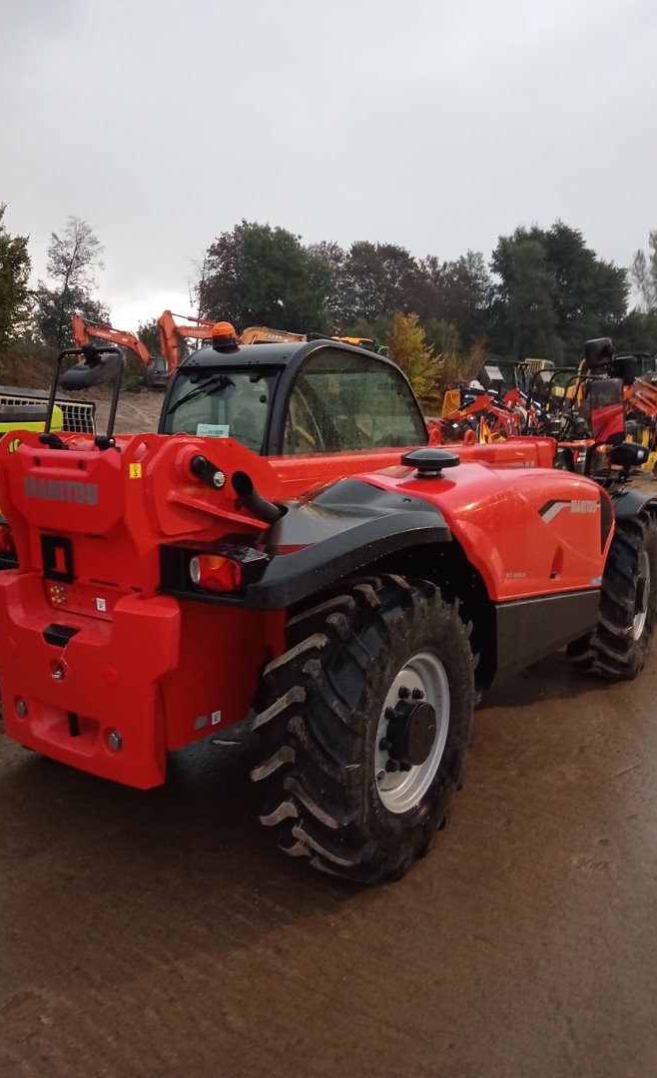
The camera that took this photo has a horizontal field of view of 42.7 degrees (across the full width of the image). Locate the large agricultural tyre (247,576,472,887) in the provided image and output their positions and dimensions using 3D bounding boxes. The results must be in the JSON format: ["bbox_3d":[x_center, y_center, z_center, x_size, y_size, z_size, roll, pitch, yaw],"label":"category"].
[{"bbox_3d":[0.172,0.673,3.110,0.410,1.070,1.070,7,11,33],"label":"large agricultural tyre"}]

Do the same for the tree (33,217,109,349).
[{"bbox_3d":[-13.817,-11.600,45.891,4.300,11.503,4.300,-1,9,-16],"label":"tree"}]

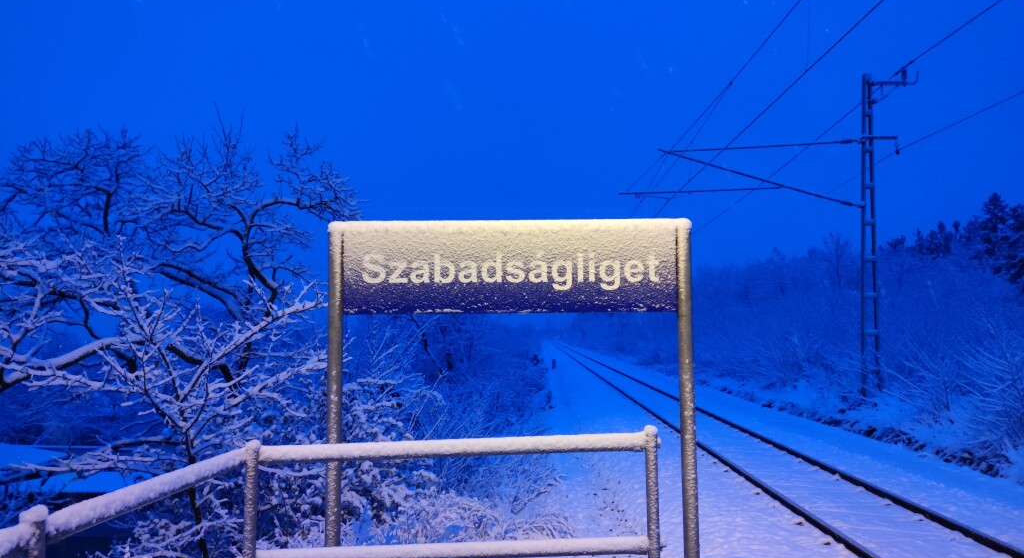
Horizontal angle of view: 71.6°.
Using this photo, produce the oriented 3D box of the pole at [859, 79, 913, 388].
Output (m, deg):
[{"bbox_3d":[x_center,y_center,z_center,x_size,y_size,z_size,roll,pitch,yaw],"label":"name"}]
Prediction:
[{"bbox_3d":[9.743,-1.286,18.559,1.450,8.570,0.400,-1,-5,2],"label":"pole"}]

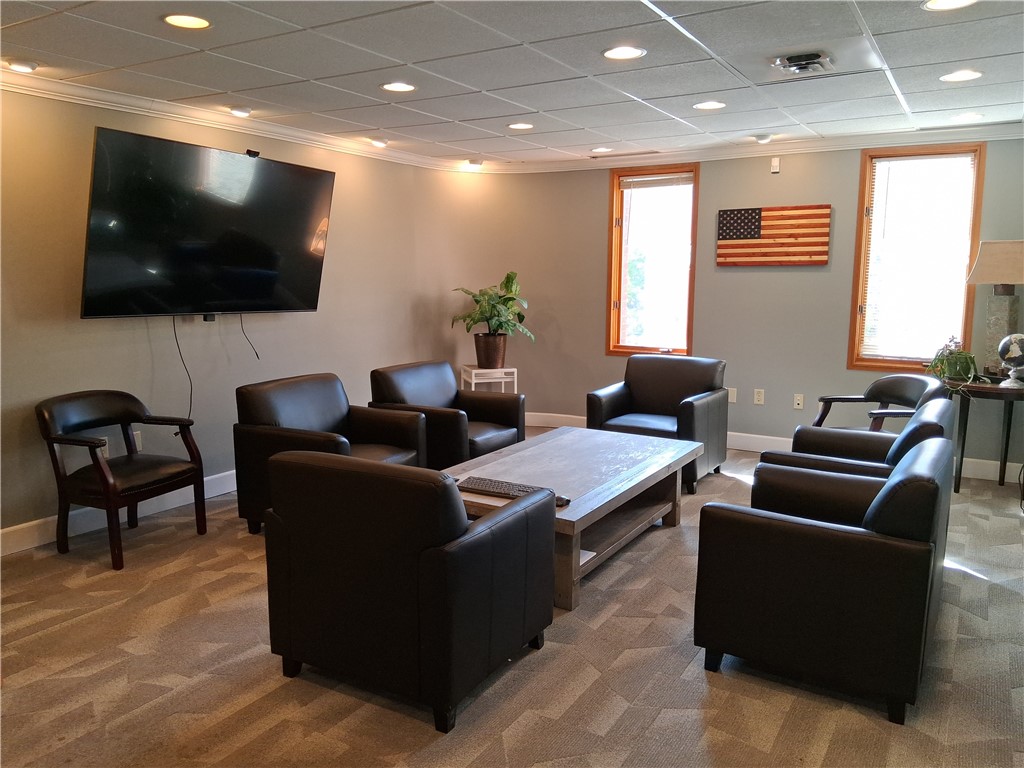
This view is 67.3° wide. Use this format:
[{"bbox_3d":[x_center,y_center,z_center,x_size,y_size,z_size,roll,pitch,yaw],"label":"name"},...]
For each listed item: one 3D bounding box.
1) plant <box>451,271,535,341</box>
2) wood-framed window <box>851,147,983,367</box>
[{"bbox_3d":[-0.165,-0.664,6.505,0.702,0.584,0.626,0,9,-1],"label":"plant"},{"bbox_3d":[2.757,-0.836,5.270,0.765,1.530,0.100,5,10,31],"label":"wood-framed window"}]

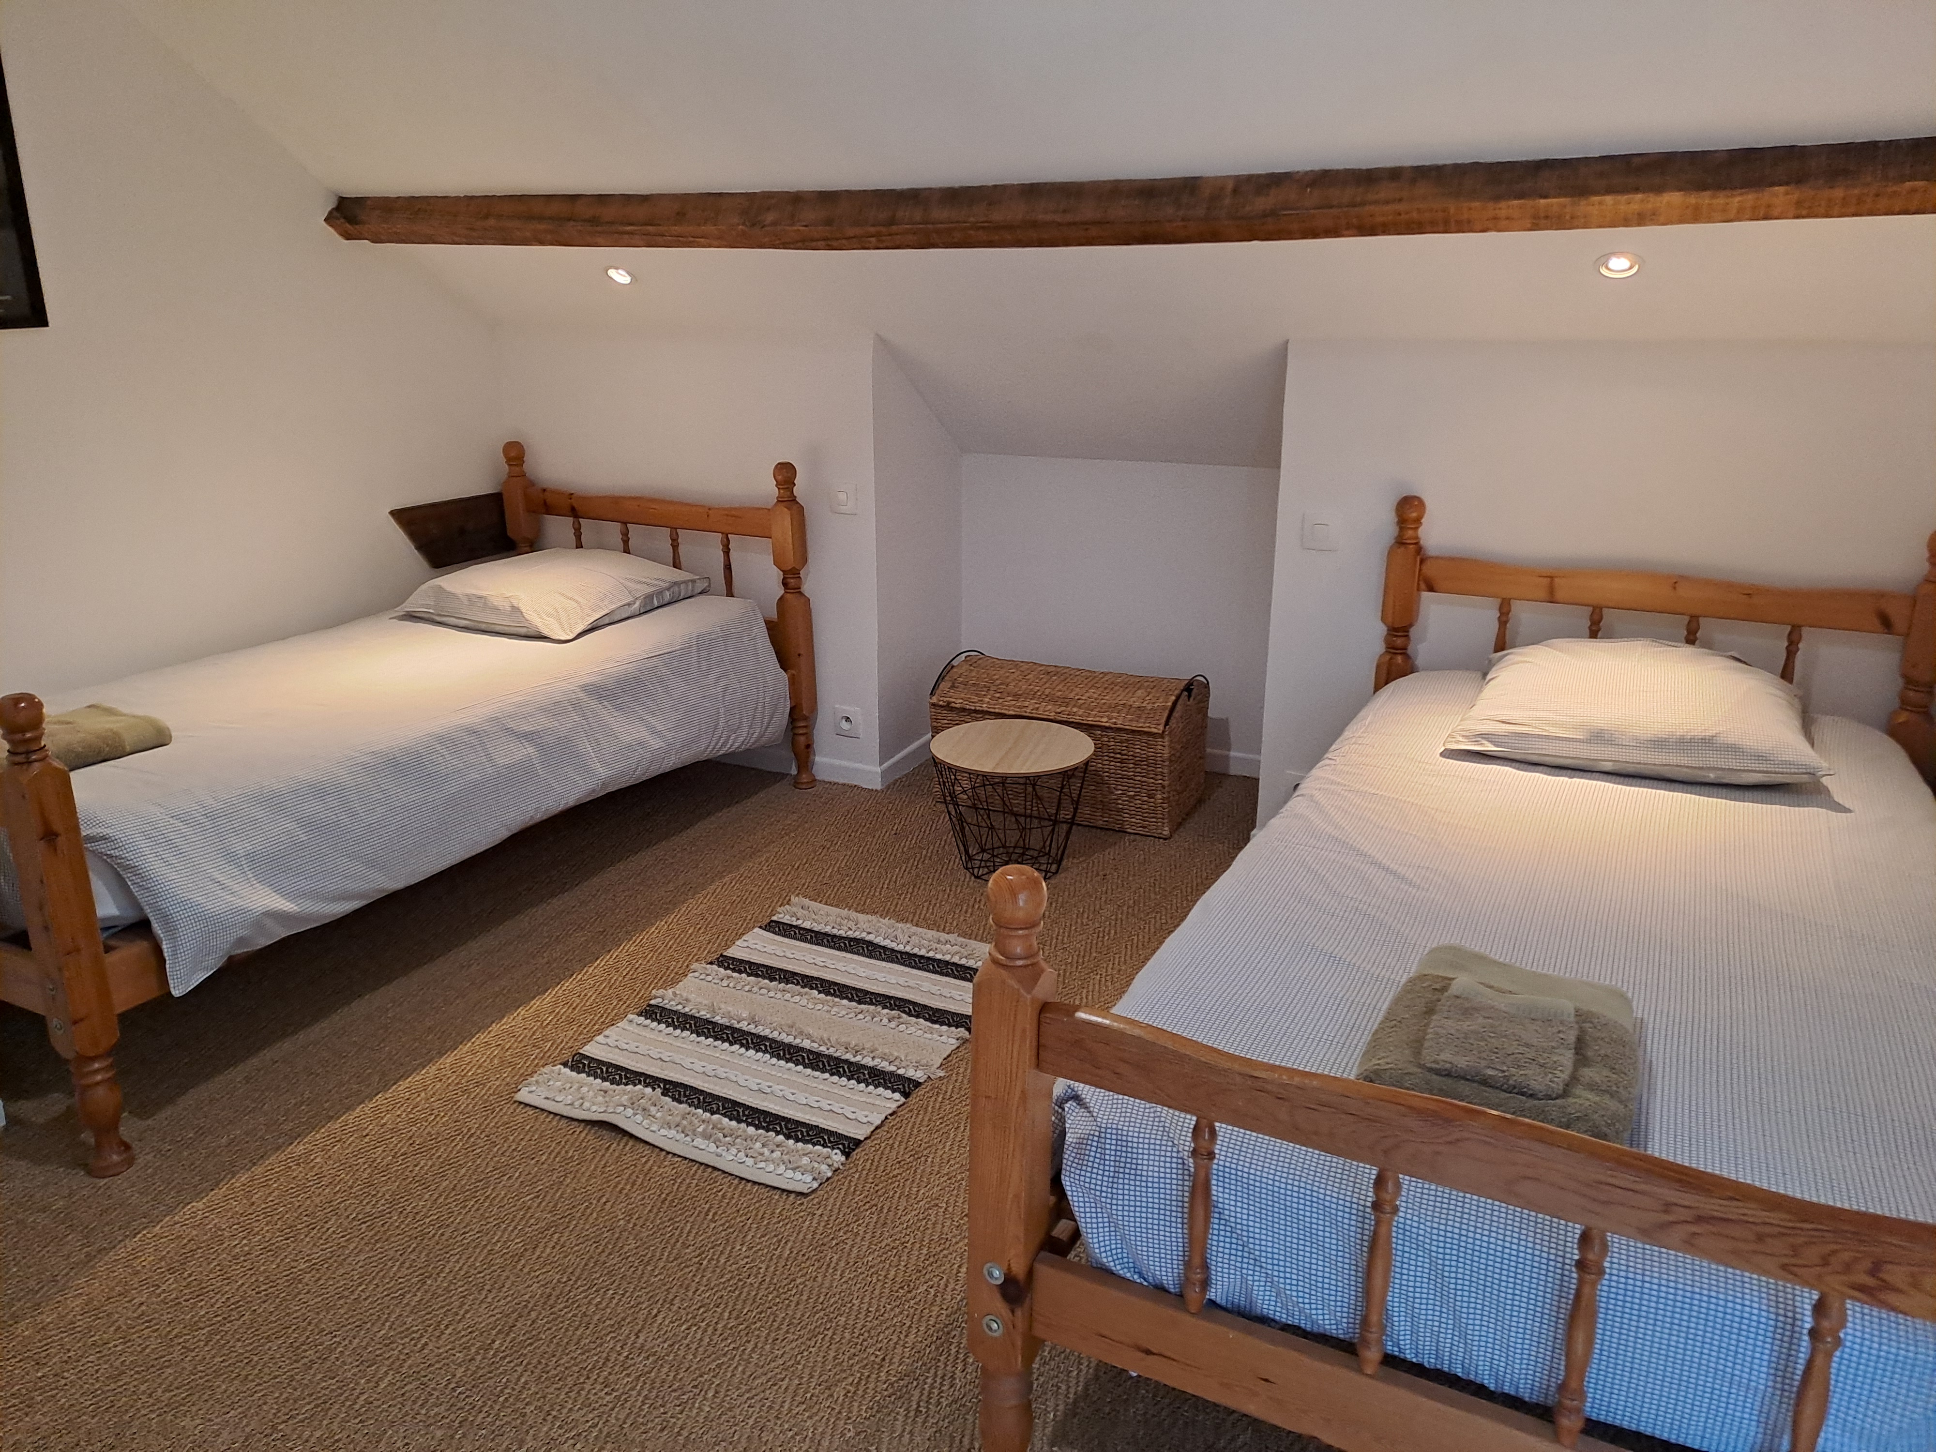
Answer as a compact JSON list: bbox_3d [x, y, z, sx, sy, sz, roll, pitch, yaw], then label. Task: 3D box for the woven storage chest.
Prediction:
[{"bbox_3d":[0.279,0.015,3.736,0.655,0.365,0.390,7,19,22],"label":"woven storage chest"}]

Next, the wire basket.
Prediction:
[{"bbox_3d":[0.103,0.190,3.315,0.374,0.286,0.374,0,18,0],"label":"wire basket"}]

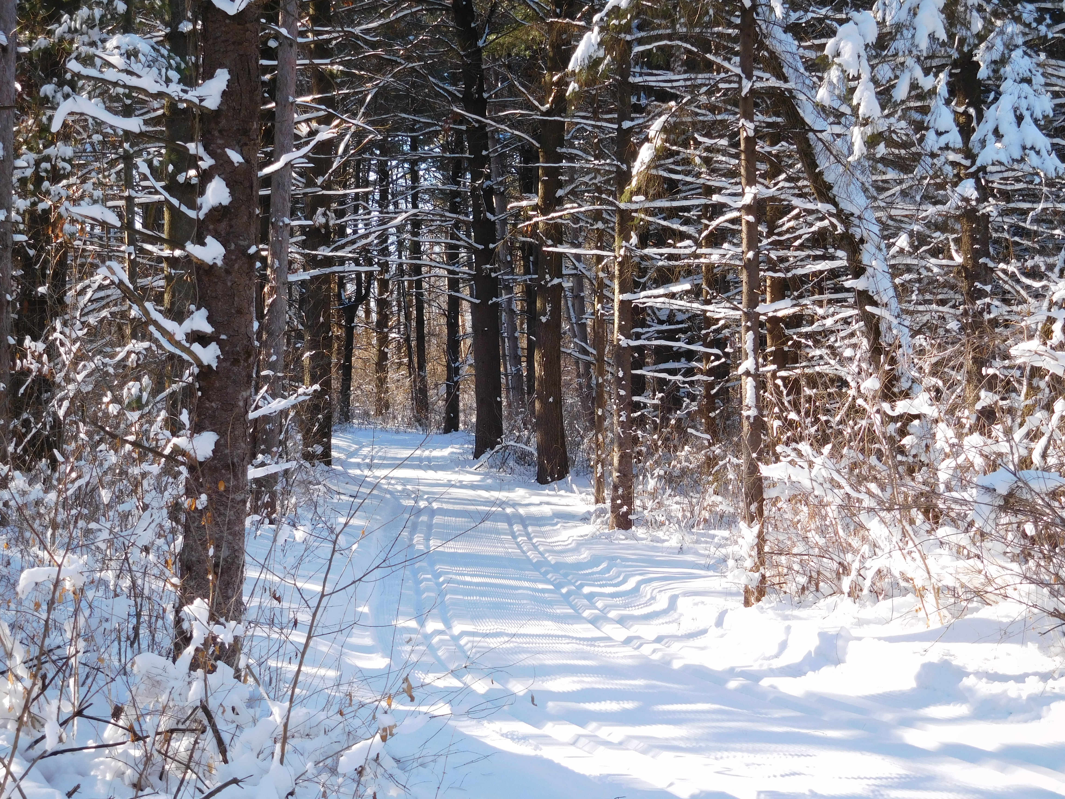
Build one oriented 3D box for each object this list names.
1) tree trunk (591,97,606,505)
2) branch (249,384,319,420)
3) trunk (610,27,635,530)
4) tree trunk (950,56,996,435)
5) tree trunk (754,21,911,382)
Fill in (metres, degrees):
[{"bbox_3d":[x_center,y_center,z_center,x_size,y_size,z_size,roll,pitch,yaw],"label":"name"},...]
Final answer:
[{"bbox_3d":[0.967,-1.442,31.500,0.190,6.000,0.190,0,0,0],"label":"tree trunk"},{"bbox_3d":[-1.455,0.017,12.600,0.410,0.200,0.250,0,0,0],"label":"branch"},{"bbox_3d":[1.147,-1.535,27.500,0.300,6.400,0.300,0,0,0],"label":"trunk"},{"bbox_3d":[4.910,-1.794,24.000,0.370,4.200,0.370,-2,0,0],"label":"tree trunk"},{"bbox_3d":[3.203,-2.056,22.500,0.580,4.150,0.500,-20,0,0],"label":"tree trunk"}]

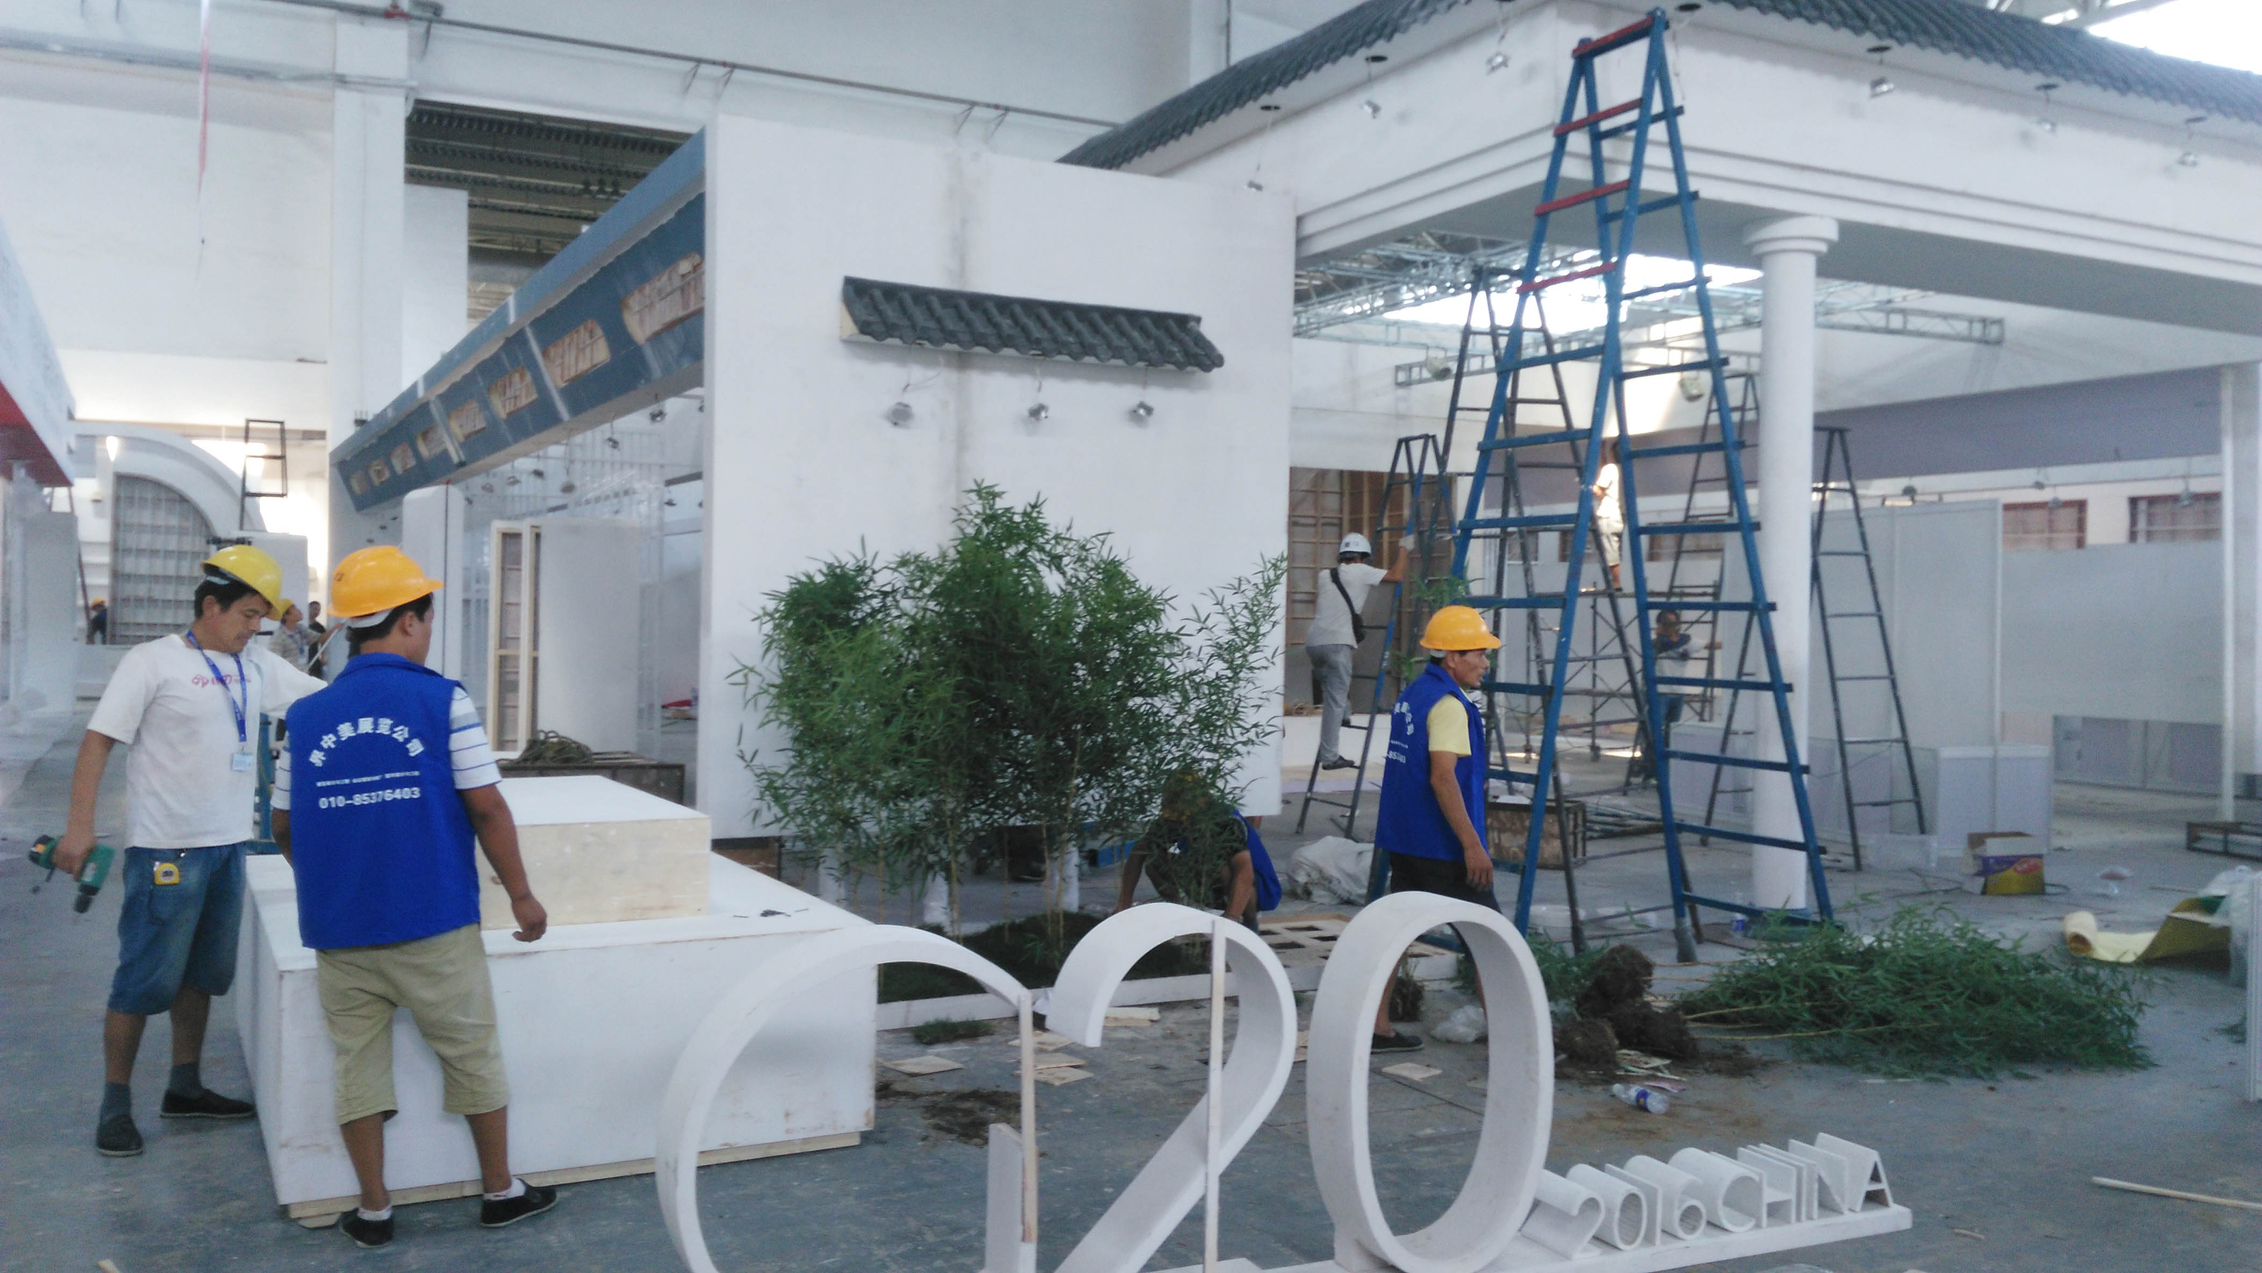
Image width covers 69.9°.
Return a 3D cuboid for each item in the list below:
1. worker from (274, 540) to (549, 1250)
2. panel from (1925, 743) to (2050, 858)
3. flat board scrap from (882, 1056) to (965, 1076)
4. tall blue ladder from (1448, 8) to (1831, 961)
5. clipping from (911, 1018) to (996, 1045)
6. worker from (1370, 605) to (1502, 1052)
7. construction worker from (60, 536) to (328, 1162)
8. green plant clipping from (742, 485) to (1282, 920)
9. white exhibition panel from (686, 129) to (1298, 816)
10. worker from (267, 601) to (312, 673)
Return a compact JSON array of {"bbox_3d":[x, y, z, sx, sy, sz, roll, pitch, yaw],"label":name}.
[{"bbox_3d":[-1.801,0.658,4.202,0.640,1.740,0.450,1,0,-3],"label":"worker"},{"bbox_3d":[6.419,1.226,12.168,1.060,0.800,0.150,1,0,-20],"label":"panel"},{"bbox_3d":[-0.741,1.531,5.770,0.190,0.015,0.220,1,0,-45],"label":"flat board scrap"},{"bbox_3d":[2.098,-0.522,7.058,2.280,4.200,0.880,1,0,-35],"label":"tall blue ladder"},{"bbox_3d":[-0.688,1.498,6.215,0.310,0.080,0.220,1,0,-24],"label":"clipping"},{"bbox_3d":[1.149,0.721,6.123,0.520,1.690,0.480,1,0,-16],"label":"worker"},{"bbox_3d":[-2.800,0.635,4.882,0.700,1.750,0.560,1,0,18],"label":"construction worker"},{"bbox_3d":[-0.556,0.386,7.351,2.200,2.150,1.300,1,0,-24],"label":"green plant clipping"},{"bbox_3d":[-0.645,-0.780,8.966,3.309,3.624,0.280,1,0,-24],"label":"white exhibition panel"},{"bbox_3d":[-8.210,0.517,16.202,0.580,1.730,0.520,1,0,-5],"label":"worker"}]

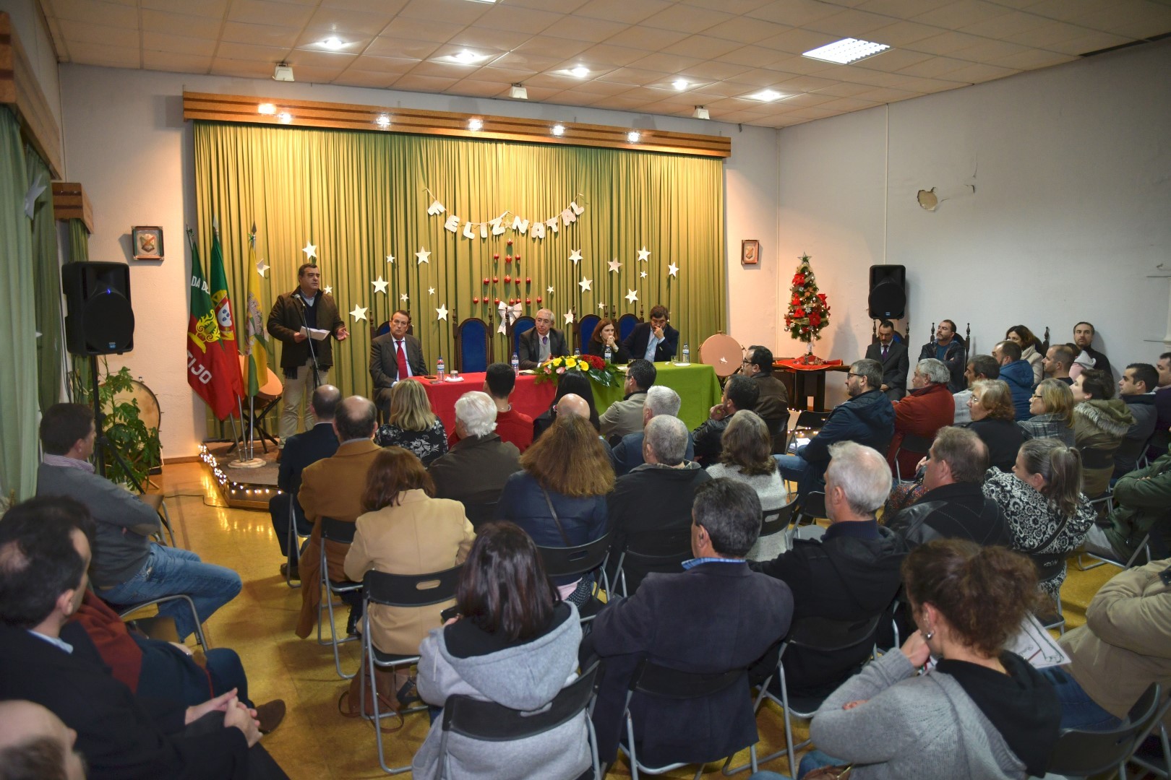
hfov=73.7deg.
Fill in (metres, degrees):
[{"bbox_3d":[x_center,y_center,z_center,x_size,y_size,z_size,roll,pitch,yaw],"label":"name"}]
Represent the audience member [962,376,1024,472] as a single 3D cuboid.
[{"bbox_3d":[2.070,0.535,4.529,0.520,1.230,0.800,-7,11,-40],"label":"audience member"}]

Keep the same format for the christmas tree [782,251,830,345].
[{"bbox_3d":[2.565,-1.013,9.015,0.540,1.110,0.540,-5,10,-28],"label":"christmas tree"}]

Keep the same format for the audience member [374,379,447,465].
[{"bbox_3d":[-1.104,0.516,4.990,0.490,1.210,0.760,-6,10,-29],"label":"audience member"}]

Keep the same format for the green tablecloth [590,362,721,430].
[{"bbox_3d":[0.536,0.120,7.912,1.550,0.700,0.740,-4,10,-26],"label":"green tablecloth"}]

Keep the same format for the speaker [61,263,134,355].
[{"bbox_3d":[-3.519,-0.576,5.564,0.350,0.650,0.400,3,9,19],"label":"speaker"}]

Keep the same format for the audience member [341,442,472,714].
[{"bbox_3d":[-0.744,0.810,3.151,0.520,1.261,0.760,-4,10,-26],"label":"audience member"}]

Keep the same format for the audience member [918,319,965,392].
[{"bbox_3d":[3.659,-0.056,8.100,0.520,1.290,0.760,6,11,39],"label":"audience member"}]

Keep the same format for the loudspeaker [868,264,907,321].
[{"bbox_3d":[3.716,-1.205,9.603,0.410,0.670,0.380,2,9,18],"label":"loudspeaker"}]

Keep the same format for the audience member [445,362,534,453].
[{"bbox_3d":[-0.597,0.444,5.193,0.520,1.270,0.800,-4,10,-22],"label":"audience member"}]

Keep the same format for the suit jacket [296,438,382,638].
[{"bbox_3d":[-1.077,0.685,3.738,0.560,0.940,0.500,-4,9,-22],"label":"suit jacket"}]

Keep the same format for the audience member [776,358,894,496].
[{"bbox_3d":[1.681,0.409,5.221,0.550,1.280,0.900,-7,11,-36],"label":"audience member"}]

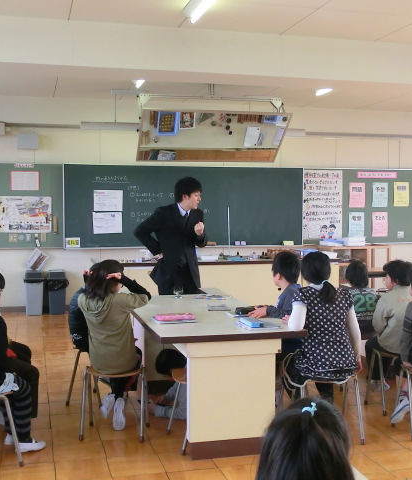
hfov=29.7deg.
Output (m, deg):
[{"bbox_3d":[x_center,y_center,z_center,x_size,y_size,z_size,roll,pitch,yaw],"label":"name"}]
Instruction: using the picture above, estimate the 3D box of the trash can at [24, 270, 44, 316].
[{"bbox_3d":[-2.365,0.723,10.708,0.270,0.605,0.350,0,3,-13],"label":"trash can"}]

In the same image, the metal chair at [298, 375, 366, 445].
[{"bbox_3d":[0.760,1.074,4.960,0.400,0.430,0.370,0,3,-13],"label":"metal chair"}]

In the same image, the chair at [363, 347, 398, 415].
[{"bbox_3d":[1.430,1.019,5.728,0.400,0.435,0.340,-1,3,-13],"label":"chair"}]

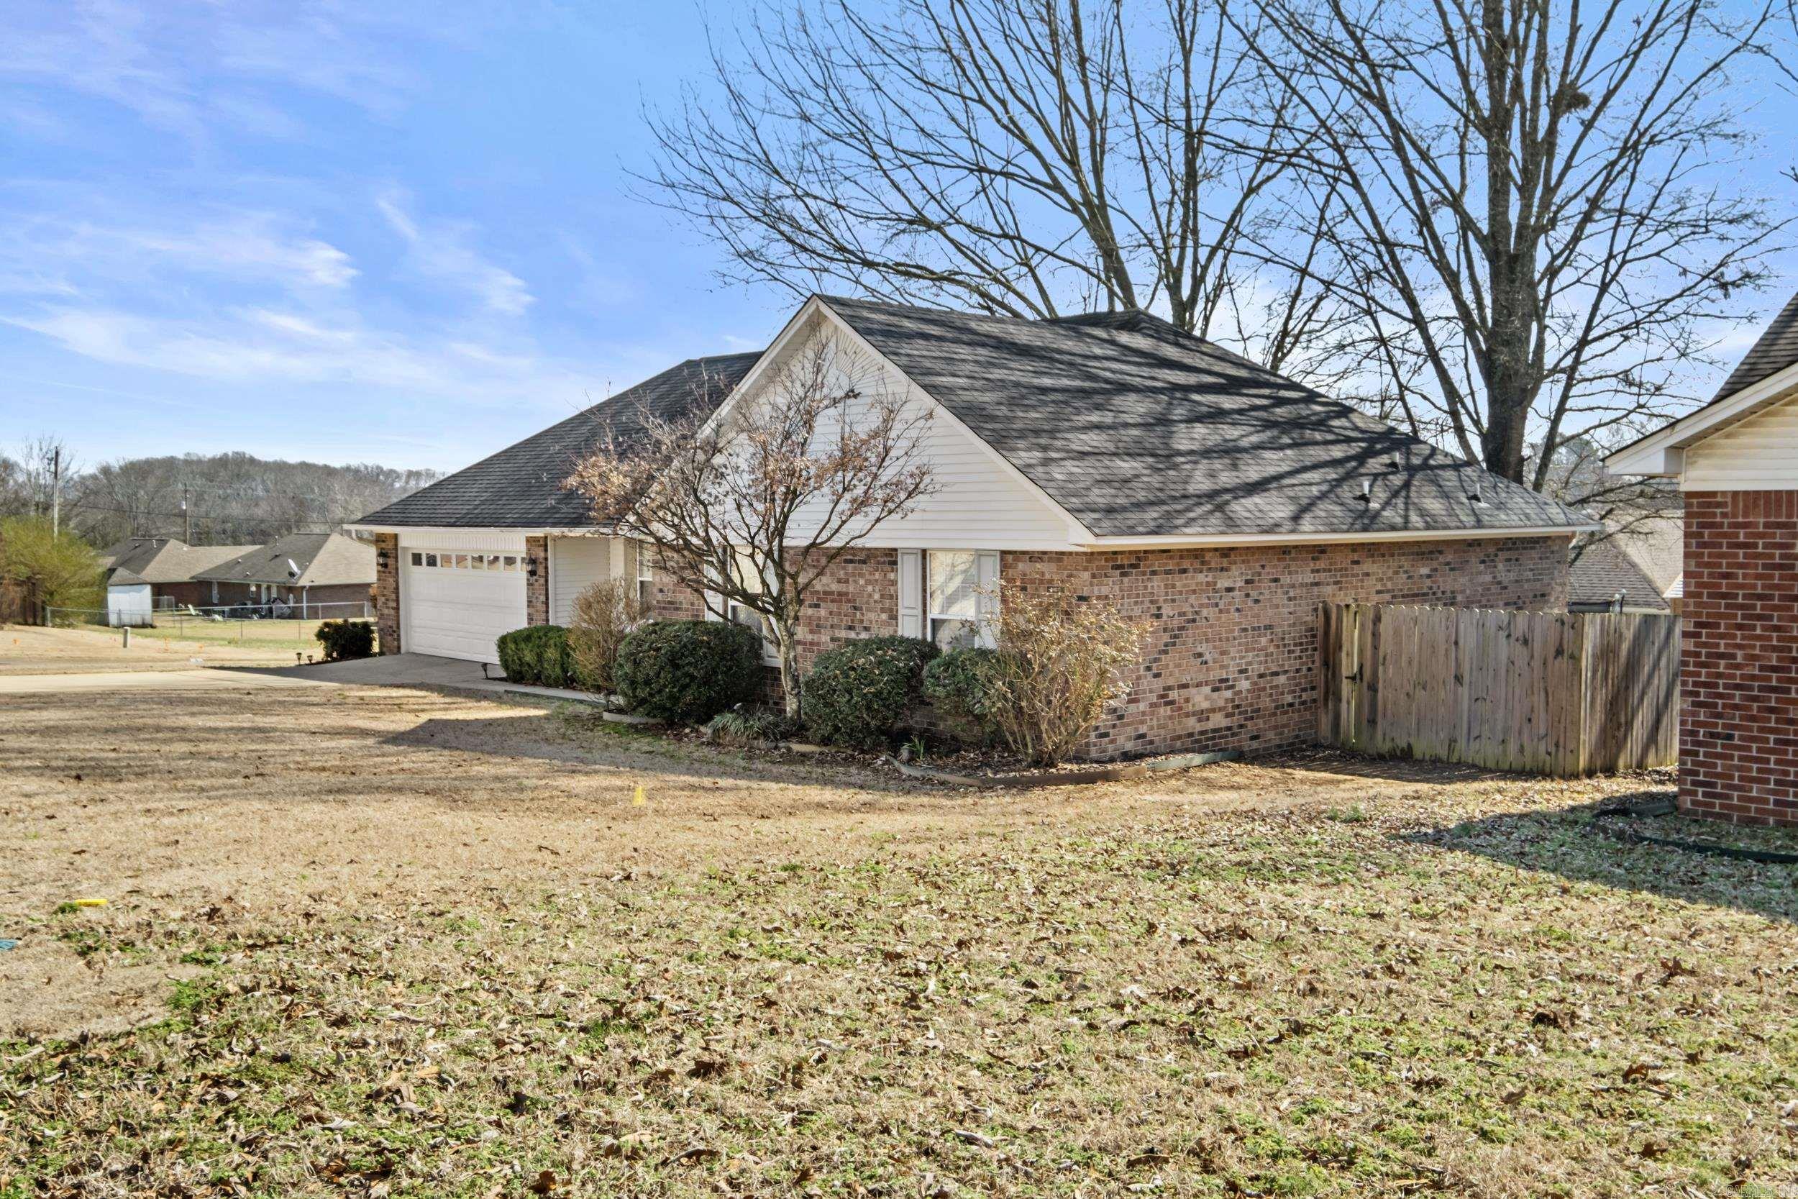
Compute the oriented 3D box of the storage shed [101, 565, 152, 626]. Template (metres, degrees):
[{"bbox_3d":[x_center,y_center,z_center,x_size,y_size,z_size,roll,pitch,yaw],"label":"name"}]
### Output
[{"bbox_3d":[-41.103,-0.090,80.000,2.250,3.050,2.350,-3,5,-43],"label":"storage shed"}]

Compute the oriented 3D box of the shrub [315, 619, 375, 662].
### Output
[{"bbox_3d":[-10.800,0.788,29.200,0.950,0.760,1.000,-3,5,-42],"label":"shrub"}]

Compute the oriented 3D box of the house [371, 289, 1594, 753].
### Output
[{"bbox_3d":[-0.002,-1.752,26.671,12.025,5.963,19.529,-3,5,-42],"label":"house"}]

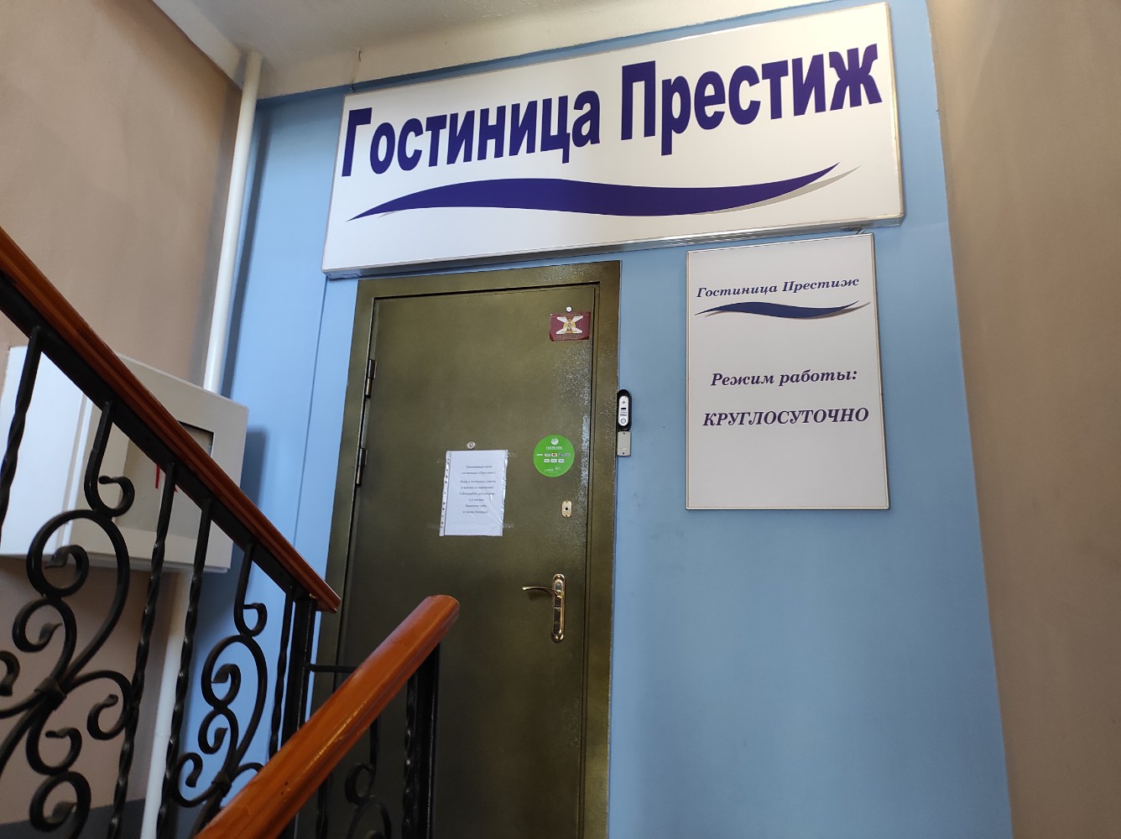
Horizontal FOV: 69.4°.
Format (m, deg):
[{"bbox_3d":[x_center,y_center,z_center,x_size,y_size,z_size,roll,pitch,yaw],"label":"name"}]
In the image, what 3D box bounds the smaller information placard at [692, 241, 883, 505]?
[{"bbox_3d":[0.713,-0.156,2.615,0.604,0.902,0.022,-2,-16,17],"label":"smaller information placard"}]

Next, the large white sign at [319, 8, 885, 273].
[{"bbox_3d":[0.101,-1.002,3.023,2.127,0.816,0.064,-2,-16,17],"label":"large white sign"}]

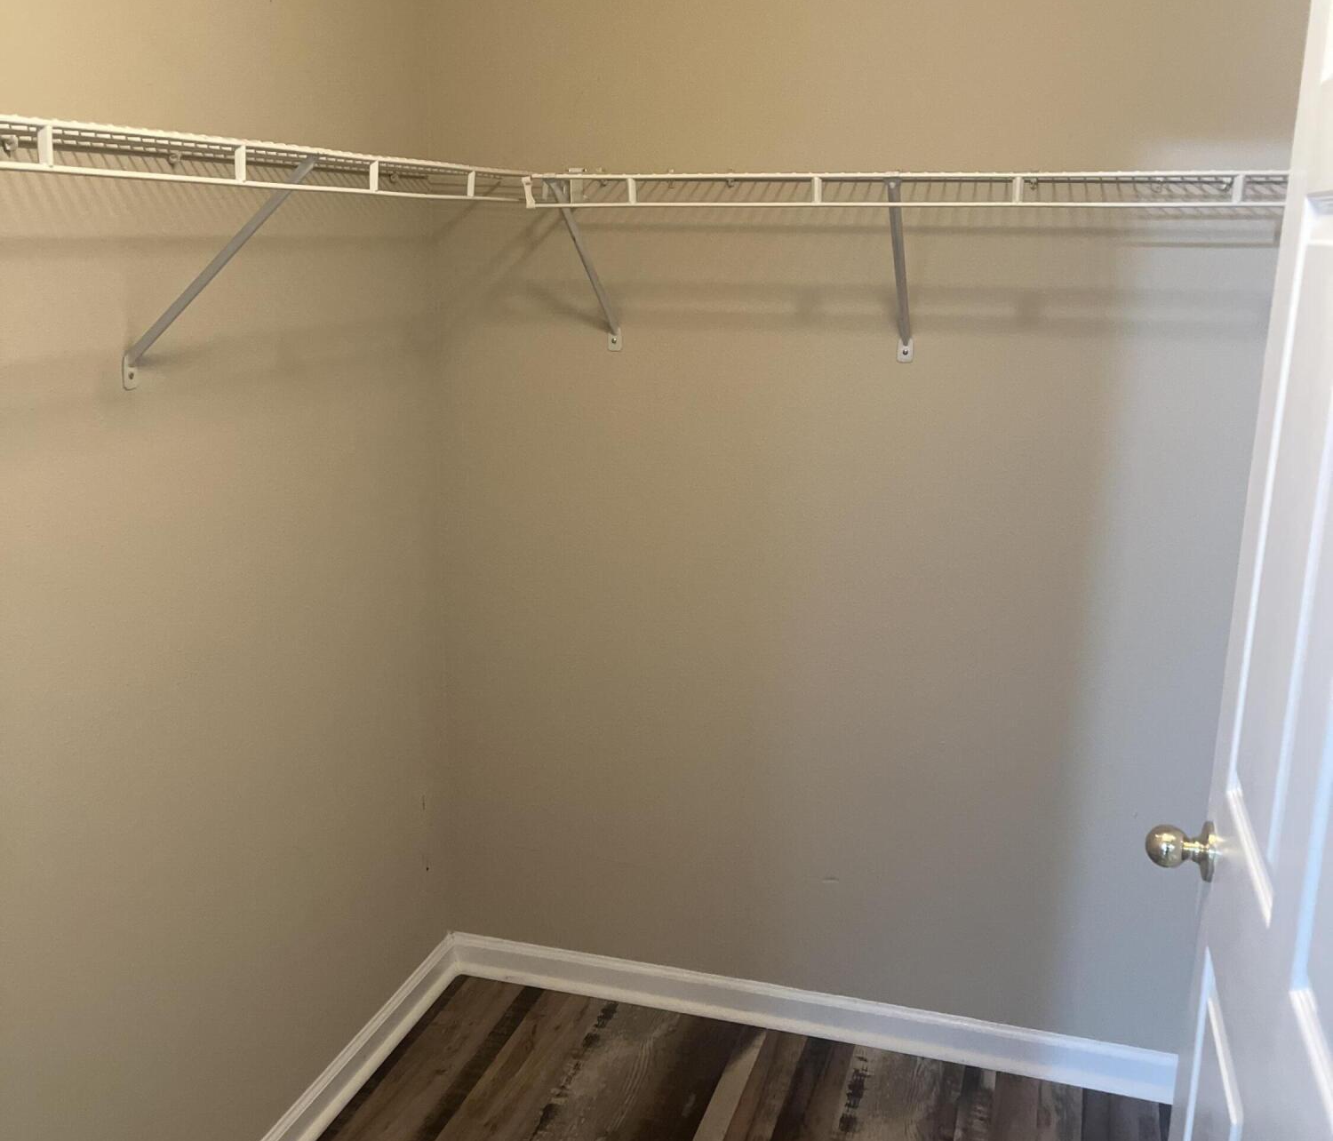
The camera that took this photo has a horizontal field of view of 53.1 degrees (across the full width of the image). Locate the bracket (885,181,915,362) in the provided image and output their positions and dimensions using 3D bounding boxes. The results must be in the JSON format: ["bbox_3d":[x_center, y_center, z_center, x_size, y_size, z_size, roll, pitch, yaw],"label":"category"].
[{"bbox_3d":[0.387,-0.490,2.216,0.027,0.311,0.312,5,15,16],"label":"bracket"}]

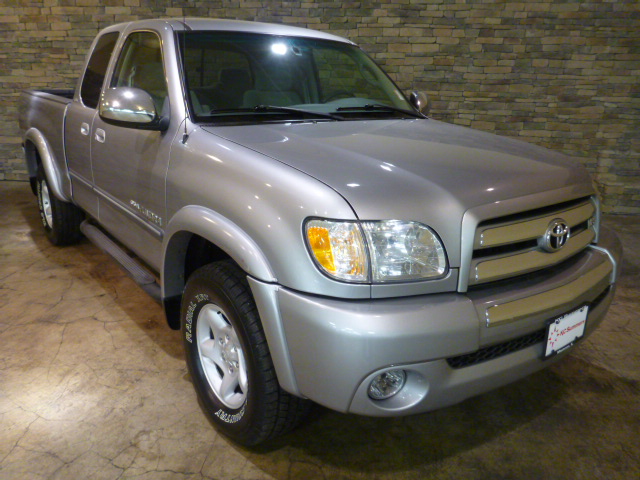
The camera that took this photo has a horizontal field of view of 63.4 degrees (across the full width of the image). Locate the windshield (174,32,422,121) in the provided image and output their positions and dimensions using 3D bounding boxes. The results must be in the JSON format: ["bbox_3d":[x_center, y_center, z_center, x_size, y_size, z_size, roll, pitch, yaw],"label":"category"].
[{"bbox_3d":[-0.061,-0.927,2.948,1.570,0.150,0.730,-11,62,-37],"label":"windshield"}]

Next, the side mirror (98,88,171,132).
[{"bbox_3d":[-0.858,-0.603,2.397,0.270,0.200,0.180,-11,21,-37],"label":"side mirror"}]

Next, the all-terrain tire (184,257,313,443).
[{"bbox_3d":[-0.341,0.474,2.245,0.275,0.770,0.775,-11,21,-37],"label":"all-terrain tire"}]

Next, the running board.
[{"bbox_3d":[-1.269,0.098,3.309,0.180,0.130,1.560,-11,21,-37],"label":"running board"}]

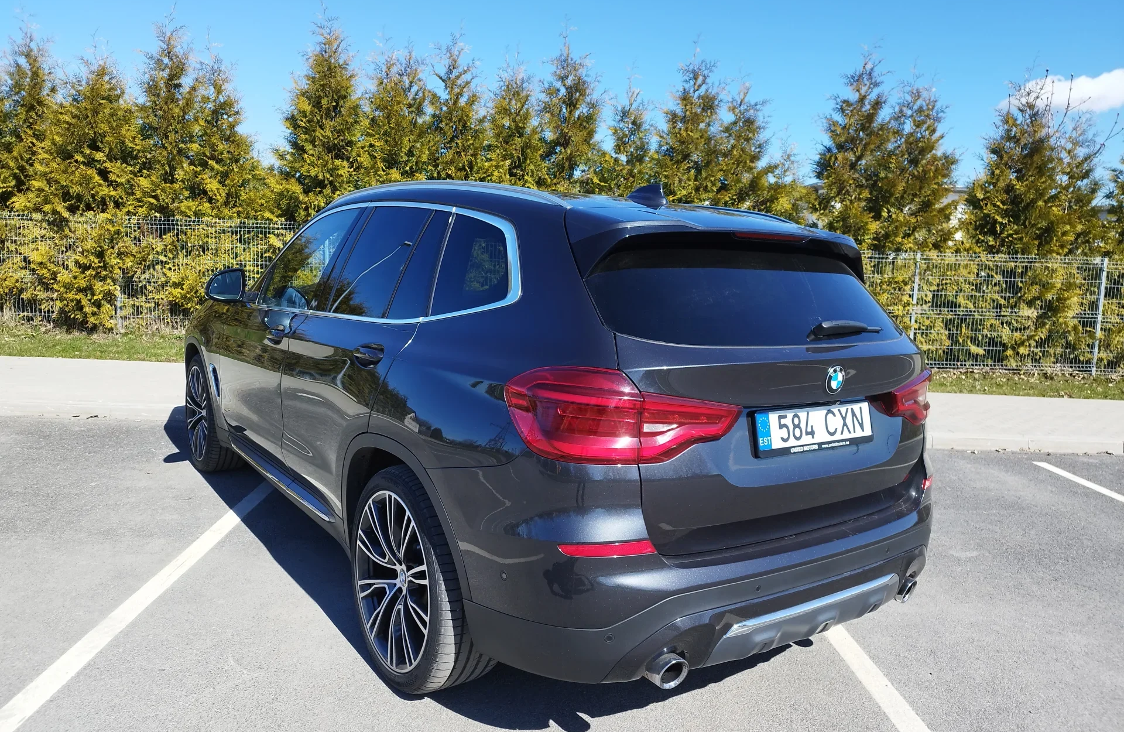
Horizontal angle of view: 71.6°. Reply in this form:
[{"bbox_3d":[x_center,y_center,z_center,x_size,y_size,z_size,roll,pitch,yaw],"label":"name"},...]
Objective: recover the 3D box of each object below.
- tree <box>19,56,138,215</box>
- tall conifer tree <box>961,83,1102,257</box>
[{"bbox_3d":[-6.240,-2.269,10.100,1.600,3.427,1.450,2,7,-5],"label":"tree"},{"bbox_3d":[6.668,-2.039,11.170,1.950,4.059,1.450,2,7,-5],"label":"tall conifer tree"}]

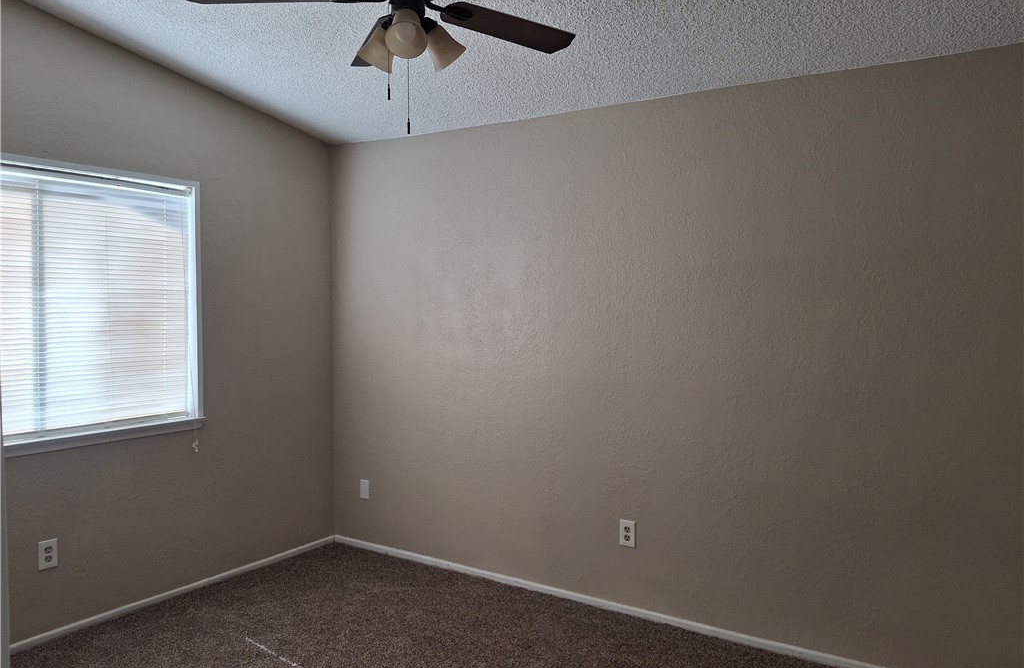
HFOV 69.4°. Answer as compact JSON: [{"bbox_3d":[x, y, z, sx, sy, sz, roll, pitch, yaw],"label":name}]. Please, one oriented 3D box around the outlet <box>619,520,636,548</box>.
[{"bbox_3d":[0.548,0.945,3.509,0.075,0.120,0.010,2,3,33],"label":"outlet"}]

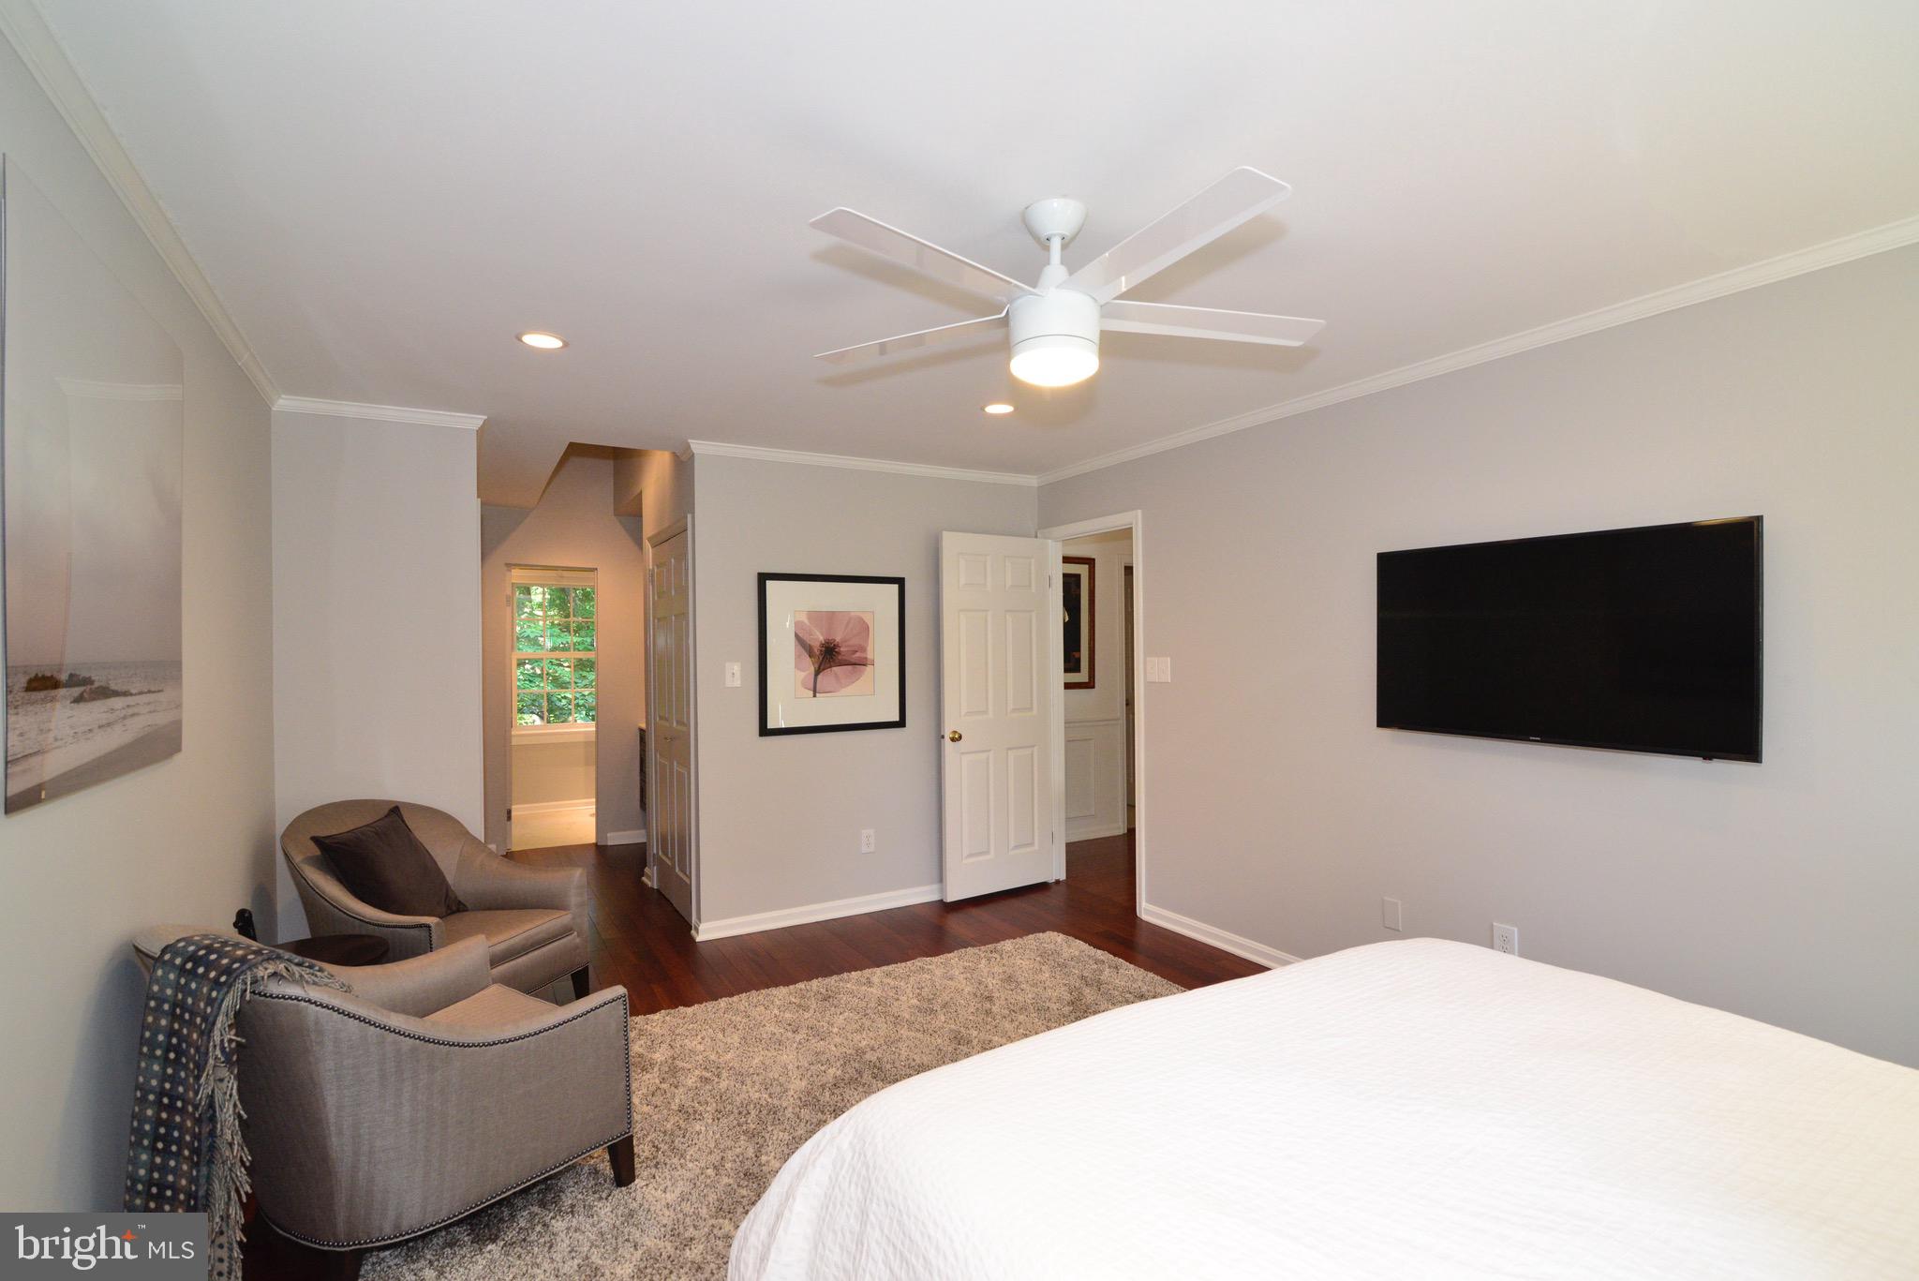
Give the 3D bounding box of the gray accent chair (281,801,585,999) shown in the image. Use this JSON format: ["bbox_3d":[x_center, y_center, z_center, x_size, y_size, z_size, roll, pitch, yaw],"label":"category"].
[{"bbox_3d":[-1.986,1.043,3.255,0.780,0.840,0.740,-1,0,18],"label":"gray accent chair"}]

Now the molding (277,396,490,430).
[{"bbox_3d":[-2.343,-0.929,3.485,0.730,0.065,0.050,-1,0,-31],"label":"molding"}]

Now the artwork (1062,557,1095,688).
[{"bbox_3d":[0.682,-0.119,6.023,0.720,0.940,0.030,-1,0,-31],"label":"artwork"}]

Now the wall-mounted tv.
[{"bbox_3d":[1.864,0.001,2.738,0.060,0.640,1.080,-1,0,-31],"label":"wall-mounted tv"}]

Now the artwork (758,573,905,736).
[{"bbox_3d":[-0.650,0.071,4.477,0.820,0.810,0.030,-1,0,-31],"label":"artwork"}]

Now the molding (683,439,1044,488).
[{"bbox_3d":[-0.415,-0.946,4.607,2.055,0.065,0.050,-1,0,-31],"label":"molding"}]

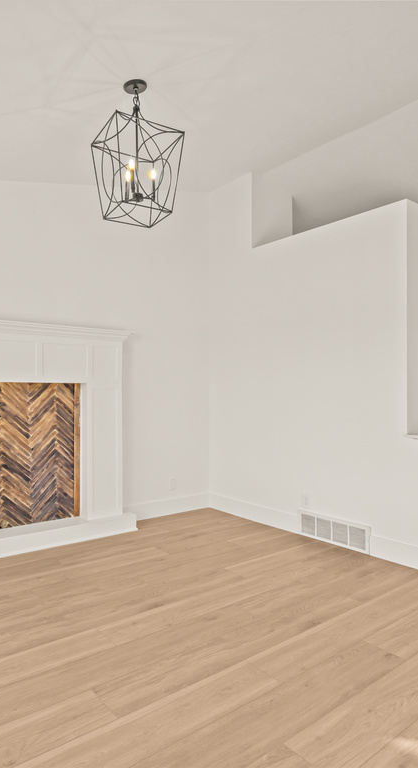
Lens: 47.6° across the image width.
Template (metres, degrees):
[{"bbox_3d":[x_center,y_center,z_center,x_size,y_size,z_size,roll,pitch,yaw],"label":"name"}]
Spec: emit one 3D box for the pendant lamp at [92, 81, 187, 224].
[{"bbox_3d":[-0.399,-1.300,2.633,0.397,0.732,0.397,0,-1,-32],"label":"pendant lamp"}]

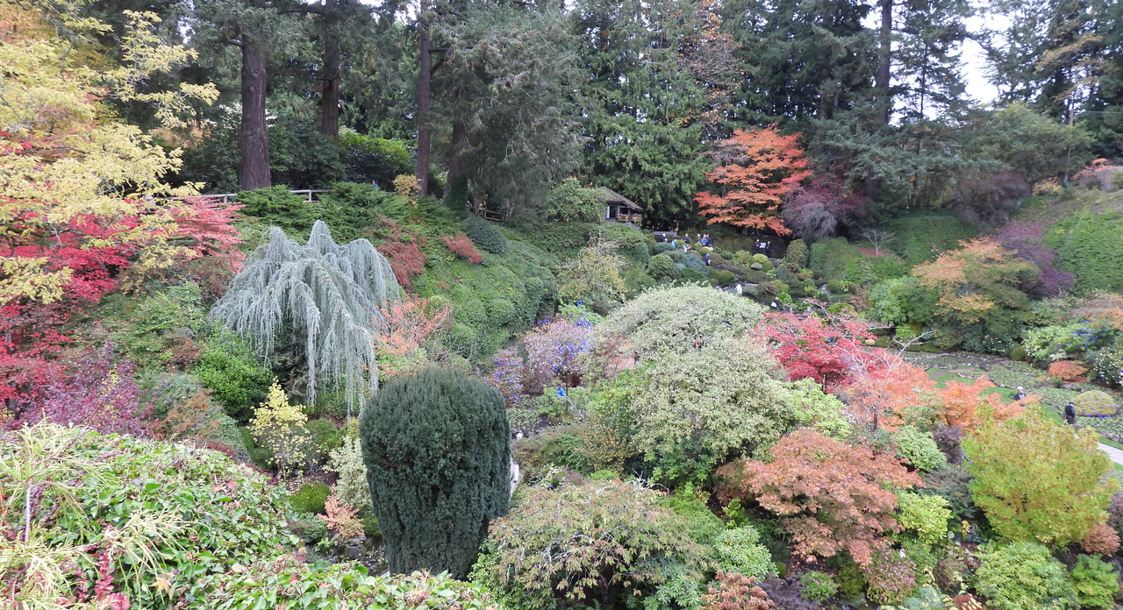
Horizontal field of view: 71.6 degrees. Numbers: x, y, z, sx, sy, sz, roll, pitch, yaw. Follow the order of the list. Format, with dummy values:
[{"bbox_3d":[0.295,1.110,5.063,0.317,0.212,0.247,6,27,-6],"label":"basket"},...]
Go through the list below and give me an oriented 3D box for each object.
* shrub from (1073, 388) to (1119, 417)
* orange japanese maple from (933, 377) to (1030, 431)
[{"bbox_3d":[30.217,5.577,44.000,2.650,1.300,2.600,3,5,35],"label":"shrub"},{"bbox_3d":[18.870,4.555,35.000,4.400,2.600,3.800,3,4,29],"label":"orange japanese maple"}]

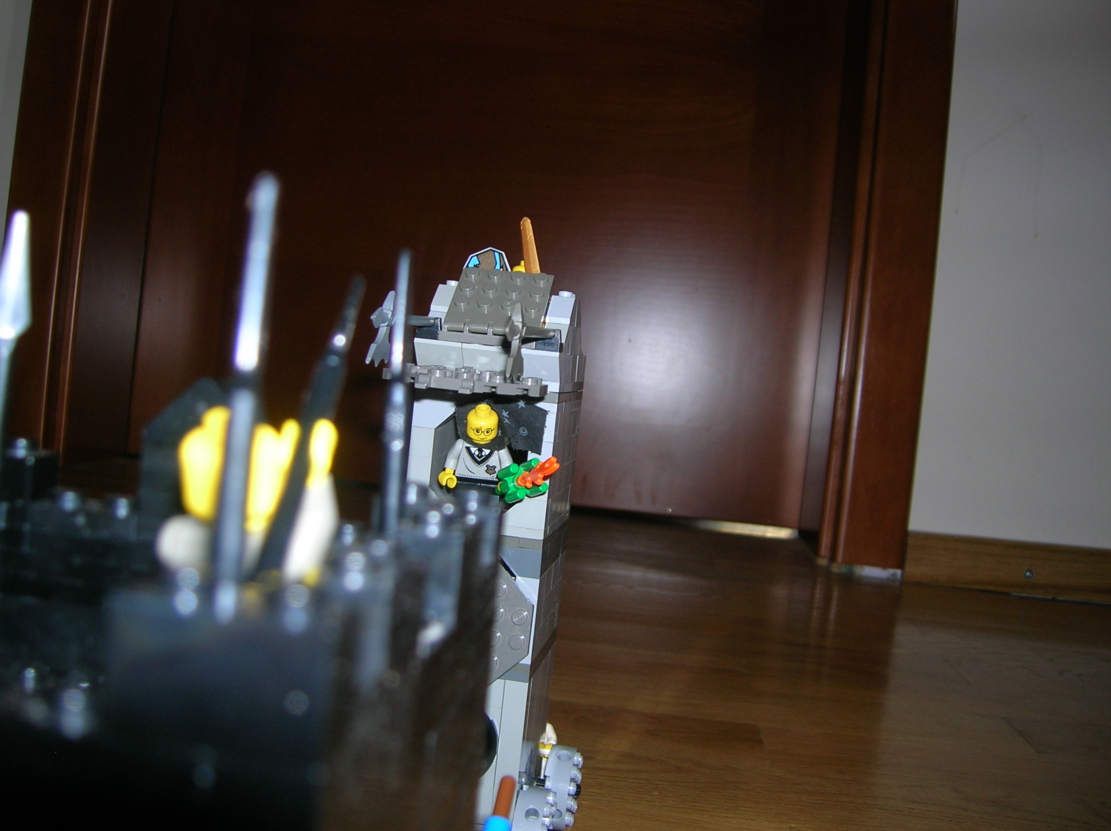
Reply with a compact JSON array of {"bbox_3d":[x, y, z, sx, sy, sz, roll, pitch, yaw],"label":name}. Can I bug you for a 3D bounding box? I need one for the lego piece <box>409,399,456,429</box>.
[{"bbox_3d":[-0.039,0.000,0.375,0.016,0.010,0.009,6,2,8],"label":"lego piece"}]

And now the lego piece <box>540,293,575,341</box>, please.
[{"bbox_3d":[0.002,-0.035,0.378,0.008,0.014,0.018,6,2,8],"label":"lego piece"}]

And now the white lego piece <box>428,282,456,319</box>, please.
[{"bbox_3d":[-0.037,-0.039,0.386,0.008,0.013,0.017,6,2,8],"label":"white lego piece"}]

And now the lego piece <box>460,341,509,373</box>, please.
[{"bbox_3d":[-0.022,-0.017,0.367,0.016,0.010,0.014,6,2,8],"label":"lego piece"}]

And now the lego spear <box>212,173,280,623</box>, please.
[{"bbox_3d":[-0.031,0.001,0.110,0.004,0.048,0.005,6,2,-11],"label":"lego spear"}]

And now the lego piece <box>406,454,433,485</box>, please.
[{"bbox_3d":[-0.044,0.018,0.378,0.008,0.010,0.011,6,2,8],"label":"lego piece"}]

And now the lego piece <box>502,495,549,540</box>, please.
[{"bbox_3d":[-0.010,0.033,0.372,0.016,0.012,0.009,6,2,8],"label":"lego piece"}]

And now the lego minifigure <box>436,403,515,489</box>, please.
[{"bbox_3d":[-0.026,0.017,0.371,0.026,0.040,0.014,6,2,0],"label":"lego minifigure"}]

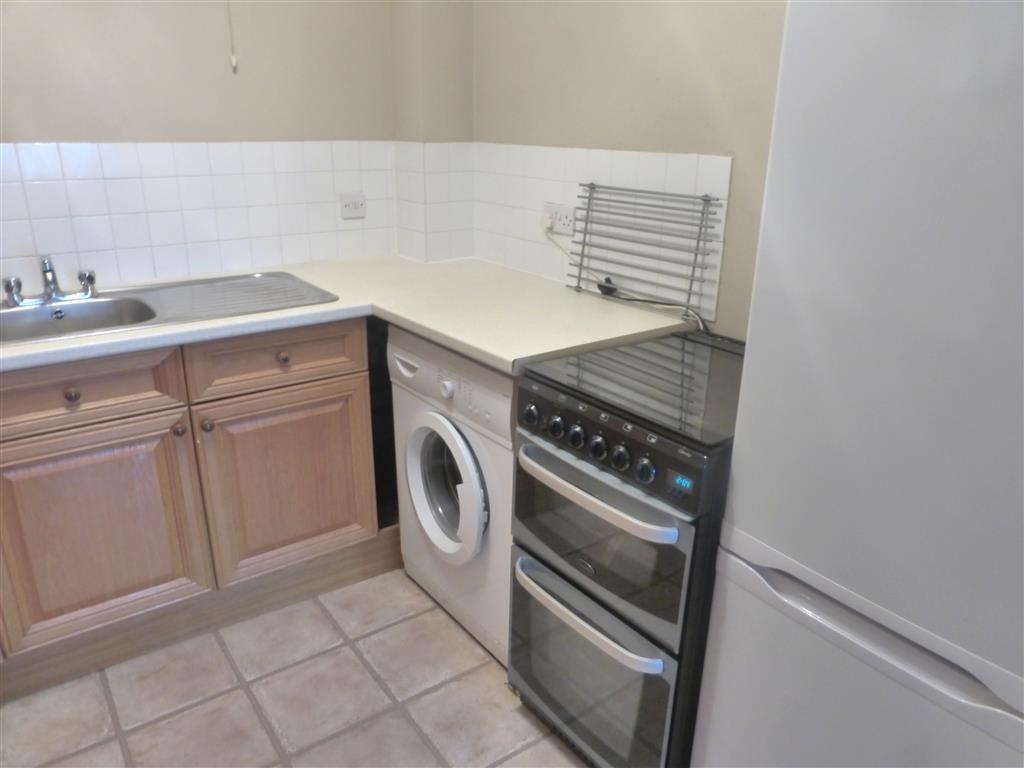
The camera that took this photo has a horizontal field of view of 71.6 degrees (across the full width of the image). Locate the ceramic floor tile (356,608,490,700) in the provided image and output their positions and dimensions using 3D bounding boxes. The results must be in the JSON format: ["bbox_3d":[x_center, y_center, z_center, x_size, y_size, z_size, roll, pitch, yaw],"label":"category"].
[{"bbox_3d":[-0.248,0.740,1.965,0.270,0.010,0.271,-13,23,-33],"label":"ceramic floor tile"}]

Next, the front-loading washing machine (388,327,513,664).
[{"bbox_3d":[0.017,0.239,2.104,0.565,0.850,0.597,-13,23,-34],"label":"front-loading washing machine"}]

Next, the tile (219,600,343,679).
[{"bbox_3d":[-0.651,0.720,2.021,0.270,0.010,0.262,-13,23,-33],"label":"tile"}]

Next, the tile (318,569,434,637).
[{"bbox_3d":[-0.417,0.666,2.181,0.268,0.010,0.262,-13,23,-33],"label":"tile"}]

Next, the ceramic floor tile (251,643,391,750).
[{"bbox_3d":[-0.488,0.793,1.808,0.265,0.010,0.268,-13,23,-33],"label":"ceramic floor tile"}]

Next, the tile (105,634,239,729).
[{"bbox_3d":[-0.891,0.773,1.864,0.270,0.010,0.262,-13,23,-33],"label":"tile"}]

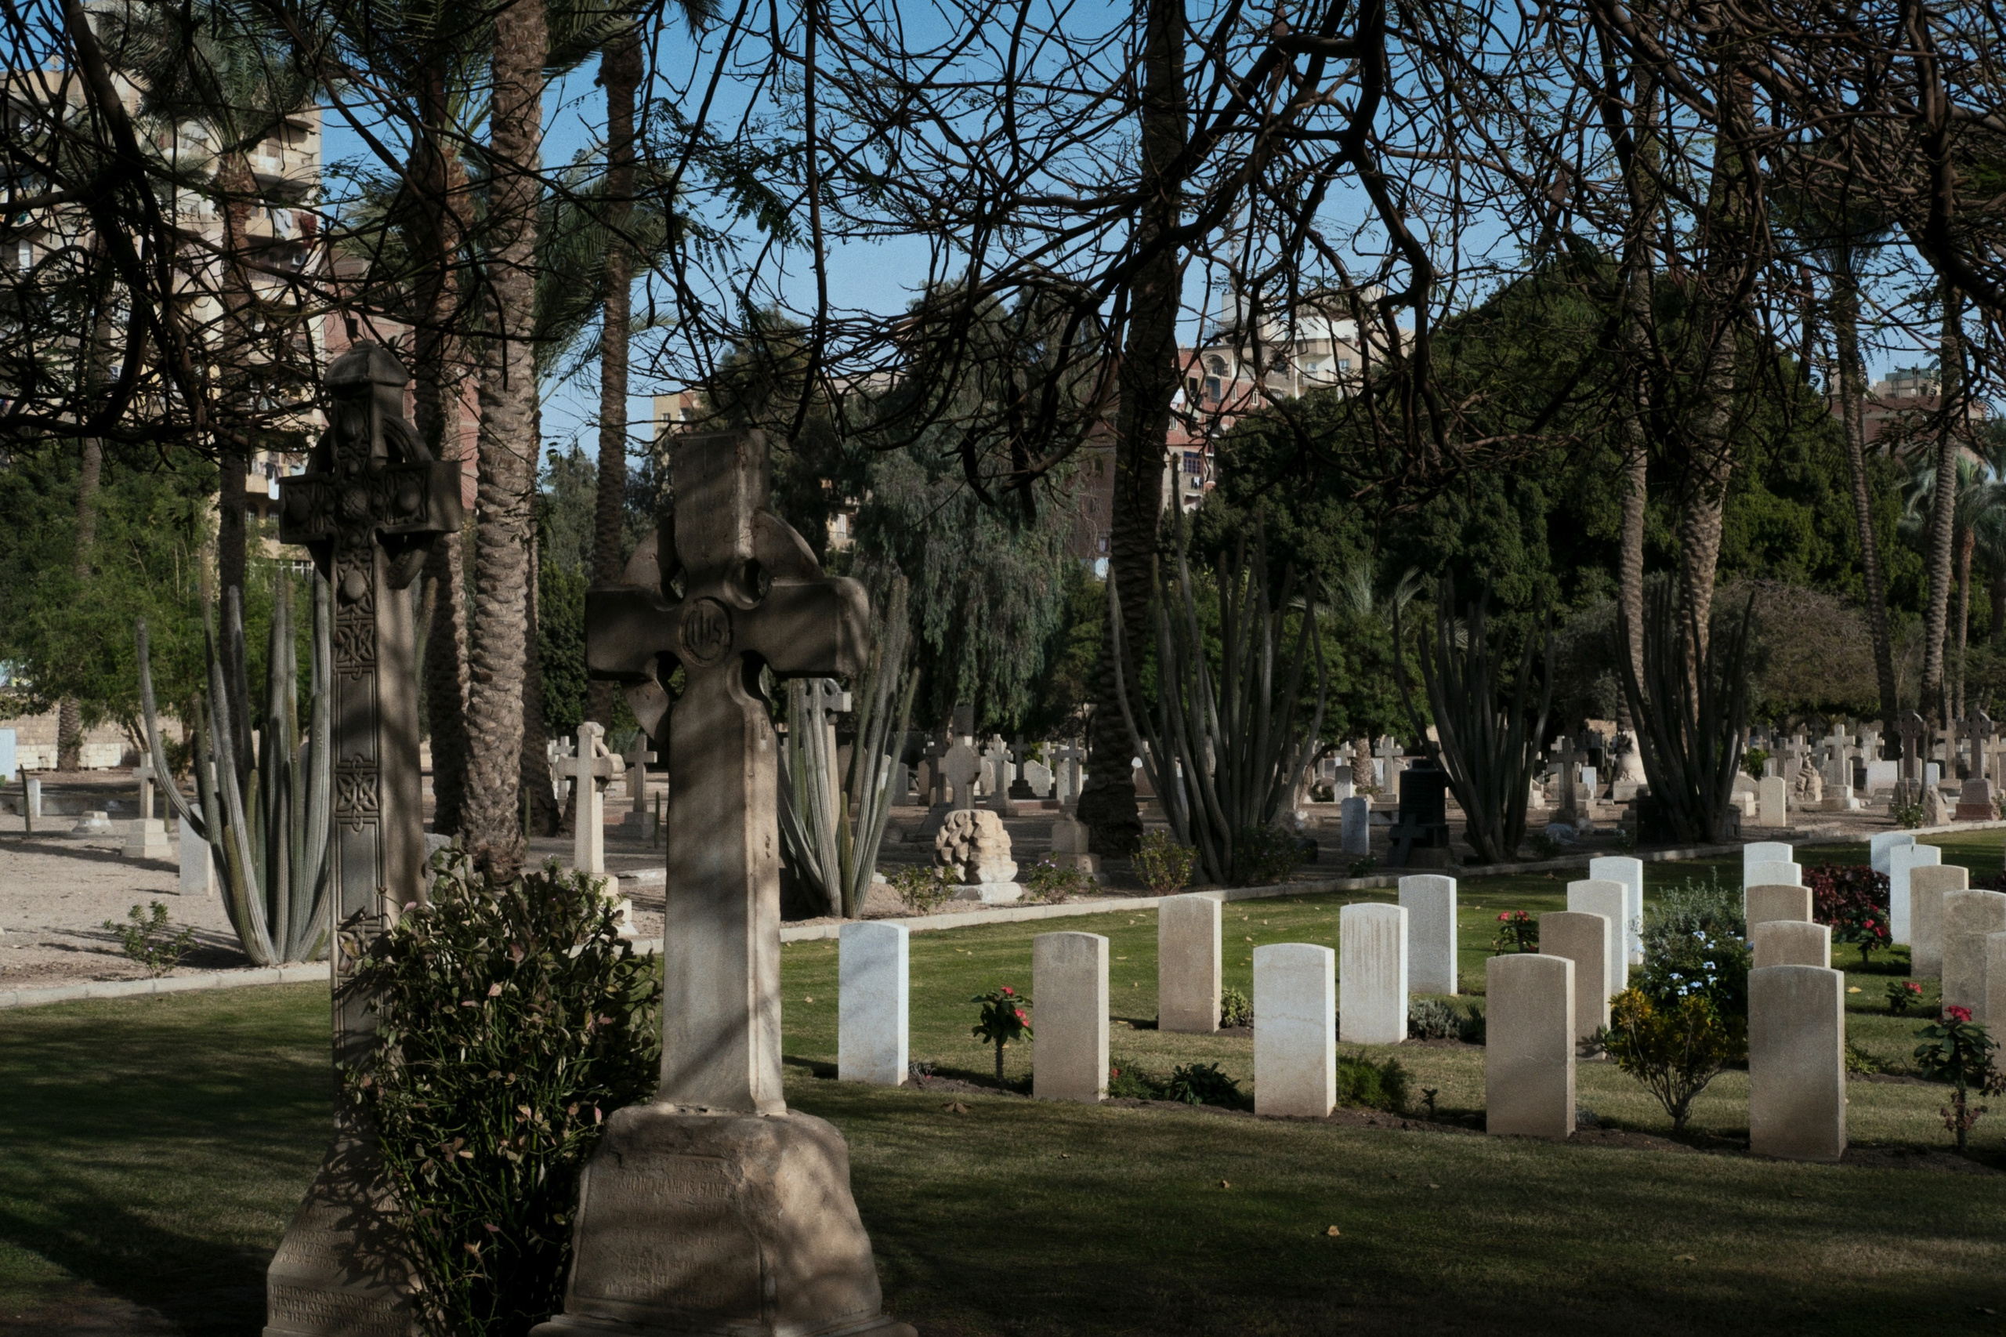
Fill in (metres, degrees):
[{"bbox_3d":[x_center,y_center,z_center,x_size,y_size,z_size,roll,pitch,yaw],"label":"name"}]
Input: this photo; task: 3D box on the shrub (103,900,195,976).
[{"bbox_3d":[-6.011,1.899,20.800,0.630,0.530,0.550,0,-1,0],"label":"shrub"}]

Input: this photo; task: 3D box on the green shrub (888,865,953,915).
[{"bbox_3d":[-0.740,1.988,26.800,0.570,0.450,0.520,0,-1,0],"label":"green shrub"}]

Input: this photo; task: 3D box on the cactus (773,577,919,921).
[{"bbox_3d":[-1.579,0.715,27.429,1.650,3.100,1.550,0,-1,0],"label":"cactus"}]

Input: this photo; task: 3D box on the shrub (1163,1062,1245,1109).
[{"bbox_3d":[0.999,2.028,14.602,0.400,0.220,0.360,0,-1,0],"label":"shrub"}]

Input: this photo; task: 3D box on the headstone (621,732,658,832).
[{"bbox_3d":[-5.429,1.682,44.000,0.600,1.495,0.240,-1,-1,33],"label":"headstone"}]

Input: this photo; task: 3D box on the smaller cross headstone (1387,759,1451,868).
[{"bbox_3d":[5.110,1.762,36.212,0.640,1.320,0.420,-1,-1,37],"label":"smaller cross headstone"}]

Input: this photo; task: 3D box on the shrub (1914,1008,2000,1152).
[{"bbox_3d":[4.182,1.789,12.956,0.390,0.640,0.380,0,-1,15],"label":"shrub"}]

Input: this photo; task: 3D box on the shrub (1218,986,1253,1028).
[{"bbox_3d":[1.425,2.055,17.900,0.240,0.271,0.240,0,-1,0],"label":"shrub"}]

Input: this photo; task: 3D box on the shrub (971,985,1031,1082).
[{"bbox_3d":[-0.004,1.818,14.650,0.325,0.485,0.310,0,-1,0],"label":"shrub"}]

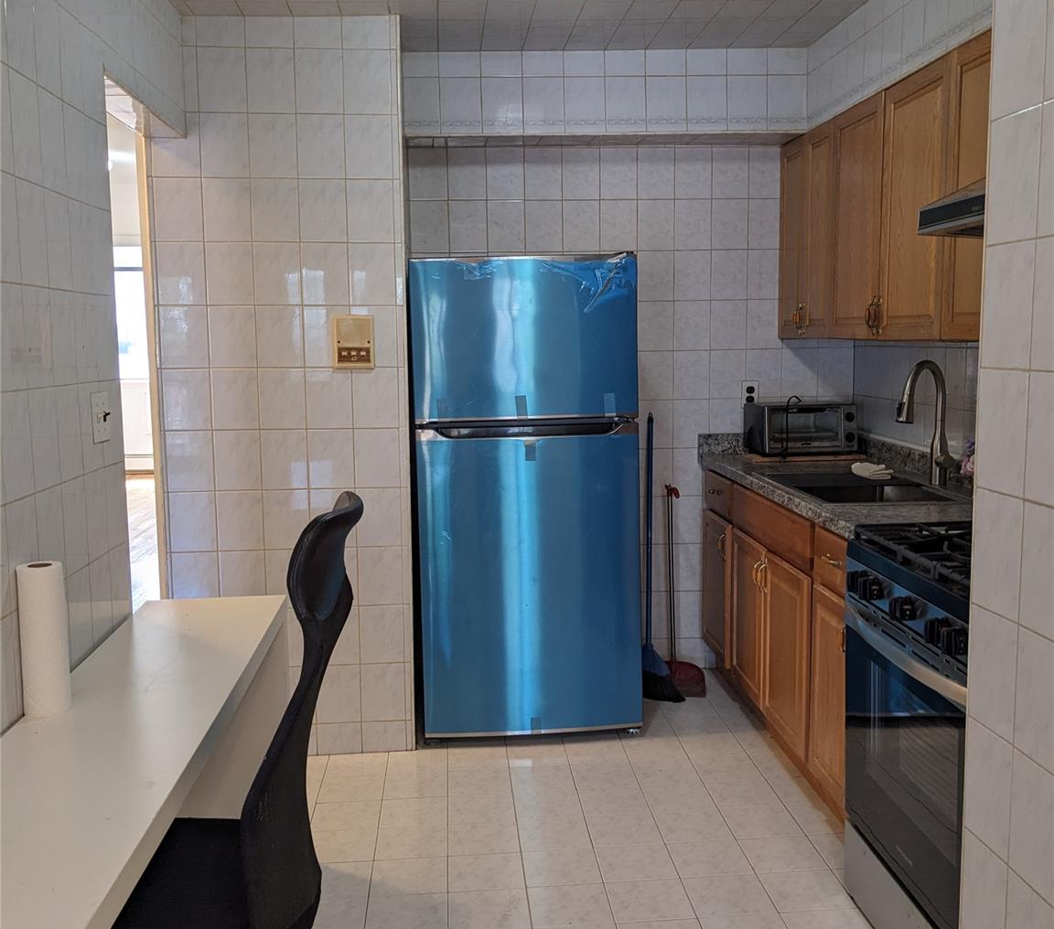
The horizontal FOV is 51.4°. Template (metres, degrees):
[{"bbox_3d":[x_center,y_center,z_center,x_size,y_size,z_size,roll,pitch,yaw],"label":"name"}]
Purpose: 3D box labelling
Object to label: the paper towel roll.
[{"bbox_3d":[-0.898,0.323,2.046,0.084,0.276,0.084,-1,7,-4],"label":"paper towel roll"}]

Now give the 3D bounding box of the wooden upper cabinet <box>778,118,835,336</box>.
[{"bbox_3d":[1.204,-0.864,4.143,0.328,0.764,0.611,-1,7,-4],"label":"wooden upper cabinet"}]

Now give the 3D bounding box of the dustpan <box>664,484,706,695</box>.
[{"bbox_3d":[0.579,0.491,4.377,0.230,0.809,0.312,-1,7,-4],"label":"dustpan"}]

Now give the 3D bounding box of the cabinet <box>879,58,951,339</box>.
[{"bbox_3d":[1.254,-0.738,3.159,0.315,0.750,0.425,-2,7,-4],"label":"cabinet"}]

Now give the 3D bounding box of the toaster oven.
[{"bbox_3d":[1.093,-0.146,4.383,0.385,0.190,0.240,-2,7,-8],"label":"toaster oven"}]

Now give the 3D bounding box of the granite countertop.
[{"bbox_3d":[1.081,0.036,3.631,0.635,0.135,1.700,-2,7,-4],"label":"granite countertop"}]

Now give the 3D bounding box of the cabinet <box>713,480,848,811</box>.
[{"bbox_3d":[1.127,0.543,3.490,0.635,0.845,1.313,-1,7,-4],"label":"cabinet"}]

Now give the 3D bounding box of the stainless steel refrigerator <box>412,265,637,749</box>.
[{"bbox_3d":[-0.015,0.102,4.067,0.760,1.677,0.690,-2,7,-4],"label":"stainless steel refrigerator"}]

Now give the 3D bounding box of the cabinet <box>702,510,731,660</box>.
[{"bbox_3d":[1.062,0.482,4.361,0.632,0.554,0.480,-1,7,-4],"label":"cabinet"}]

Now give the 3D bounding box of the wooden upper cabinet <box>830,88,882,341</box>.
[{"bbox_3d":[1.223,-0.789,3.577,0.315,0.750,0.420,-2,7,-4],"label":"wooden upper cabinet"}]

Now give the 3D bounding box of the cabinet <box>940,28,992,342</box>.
[{"bbox_3d":[1.281,-0.695,2.803,0.315,0.750,0.295,-2,7,-4],"label":"cabinet"}]

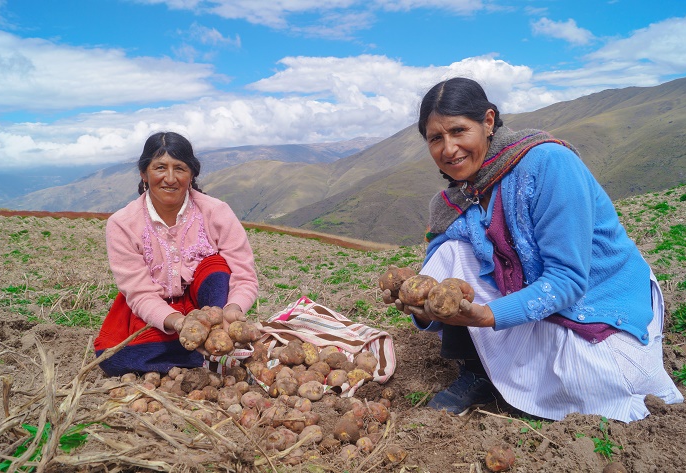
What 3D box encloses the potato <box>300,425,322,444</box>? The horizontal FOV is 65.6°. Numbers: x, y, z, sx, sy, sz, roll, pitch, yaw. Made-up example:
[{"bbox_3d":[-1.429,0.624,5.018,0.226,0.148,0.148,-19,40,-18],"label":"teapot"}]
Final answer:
[{"bbox_3d":[-0.074,0.469,1.260,0.054,0.044,0.050,0,8,-4],"label":"potato"}]

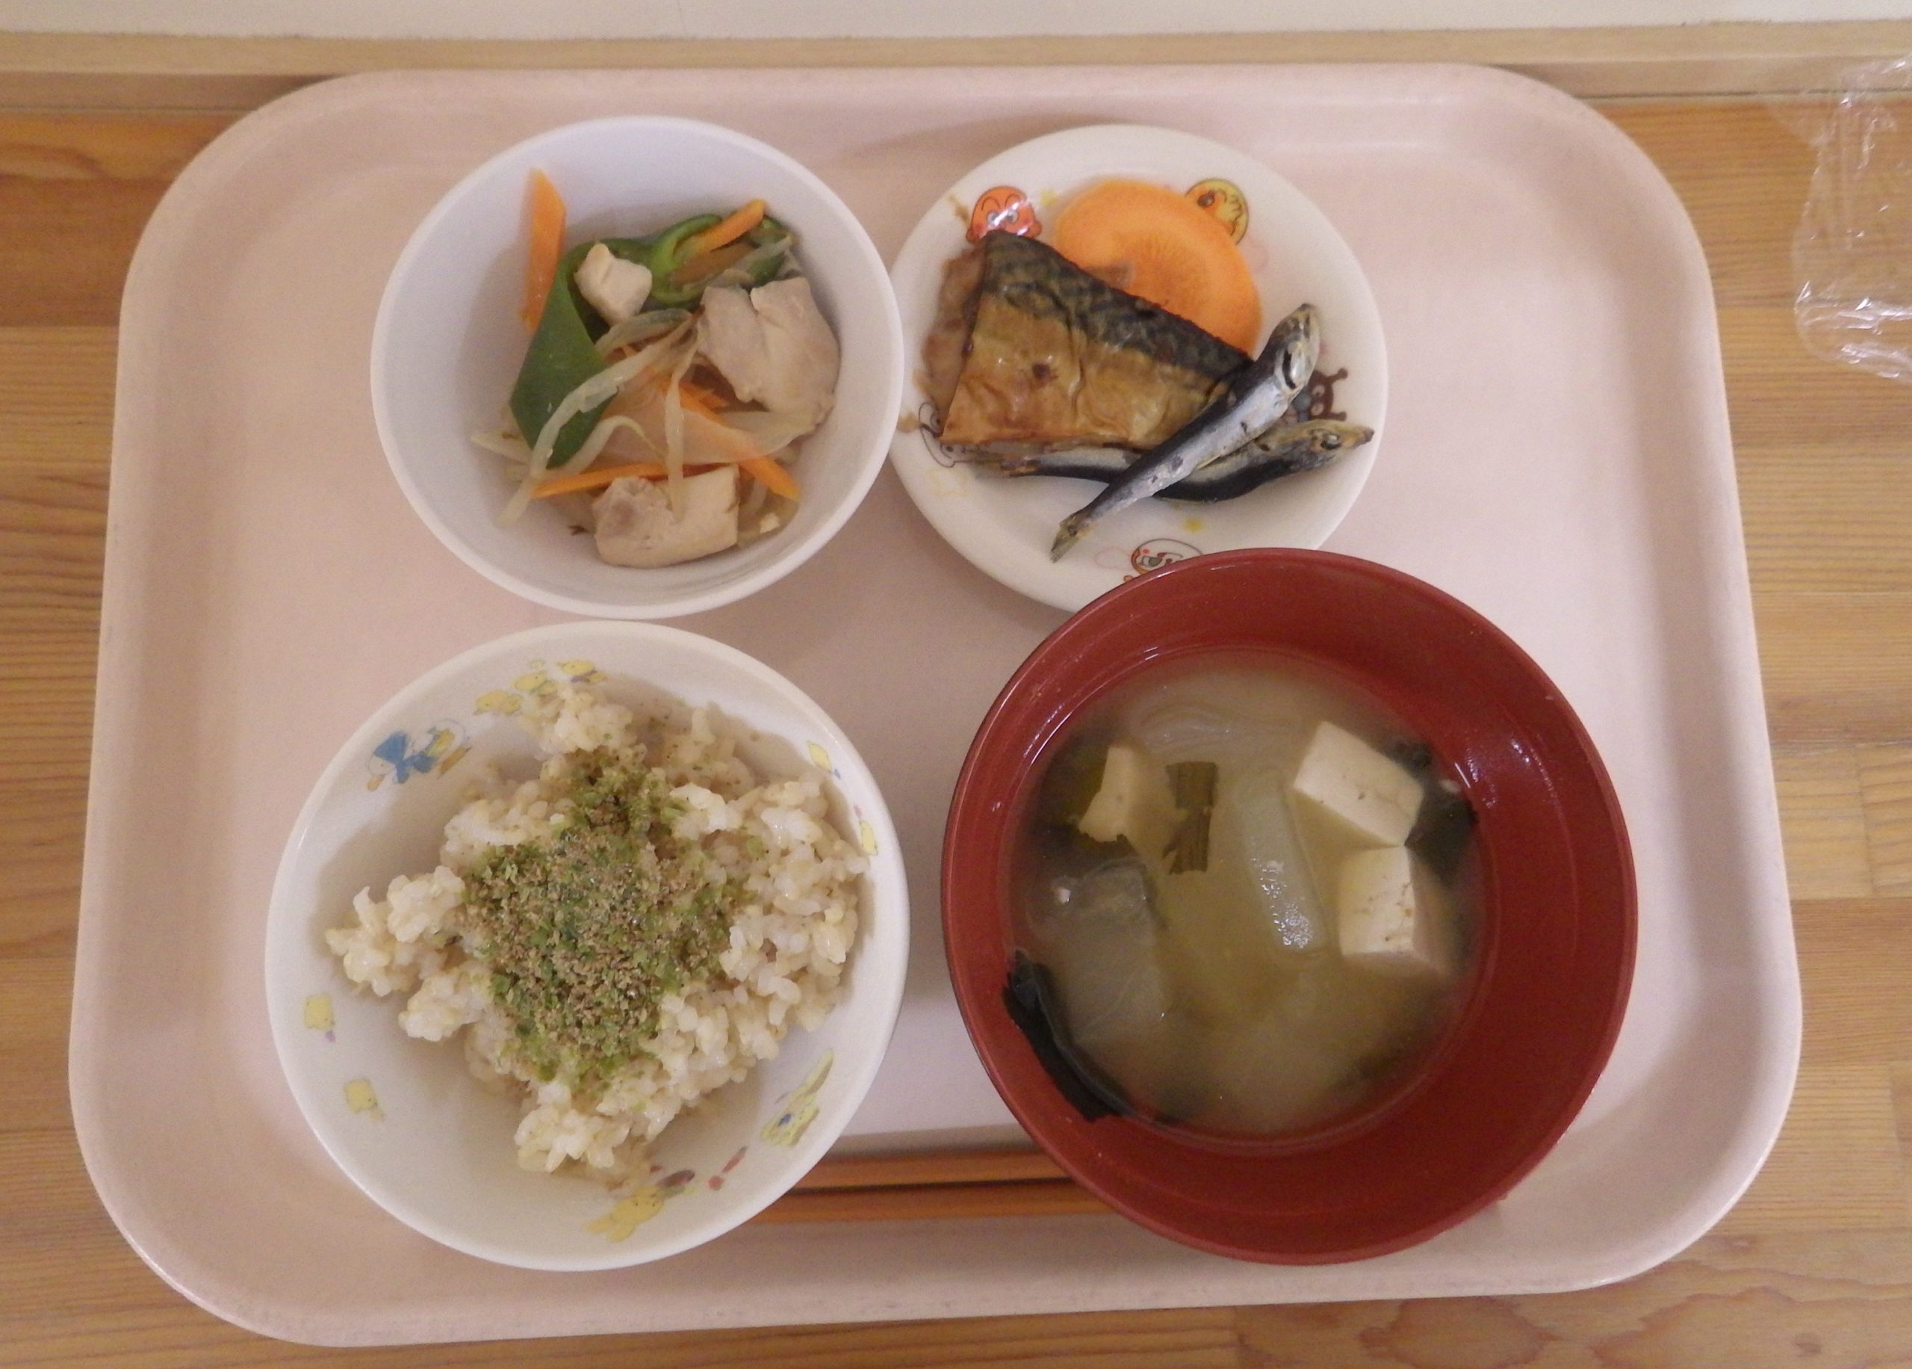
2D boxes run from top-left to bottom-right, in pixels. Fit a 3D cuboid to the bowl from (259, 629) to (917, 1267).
[{"bbox_3d":[-0.067,0.049,0.275,0.115,0.055,0.115,0,81,-2],"label":"bowl"}]

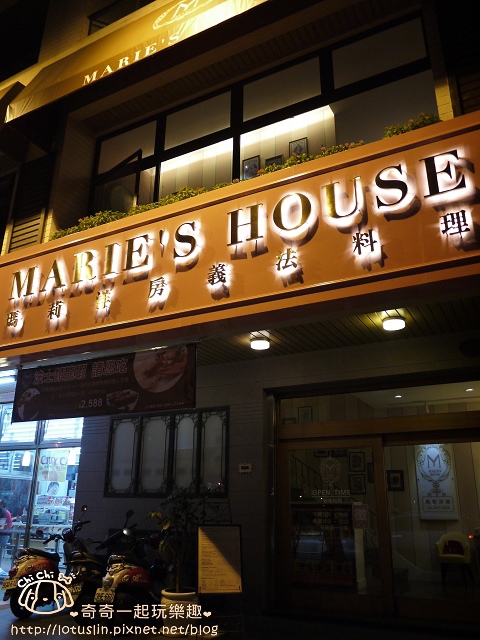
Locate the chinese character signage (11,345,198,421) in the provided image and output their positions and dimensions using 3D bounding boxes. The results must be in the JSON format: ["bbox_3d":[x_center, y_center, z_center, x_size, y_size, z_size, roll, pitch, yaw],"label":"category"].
[{"bbox_3d":[-2.127,0.980,7.673,3.489,0.883,0.030,-10,-22,26],"label":"chinese character signage"}]

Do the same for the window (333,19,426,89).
[{"bbox_3d":[1.968,-3.815,7.437,1.296,0.729,0.060,-10,-22,26],"label":"window"}]

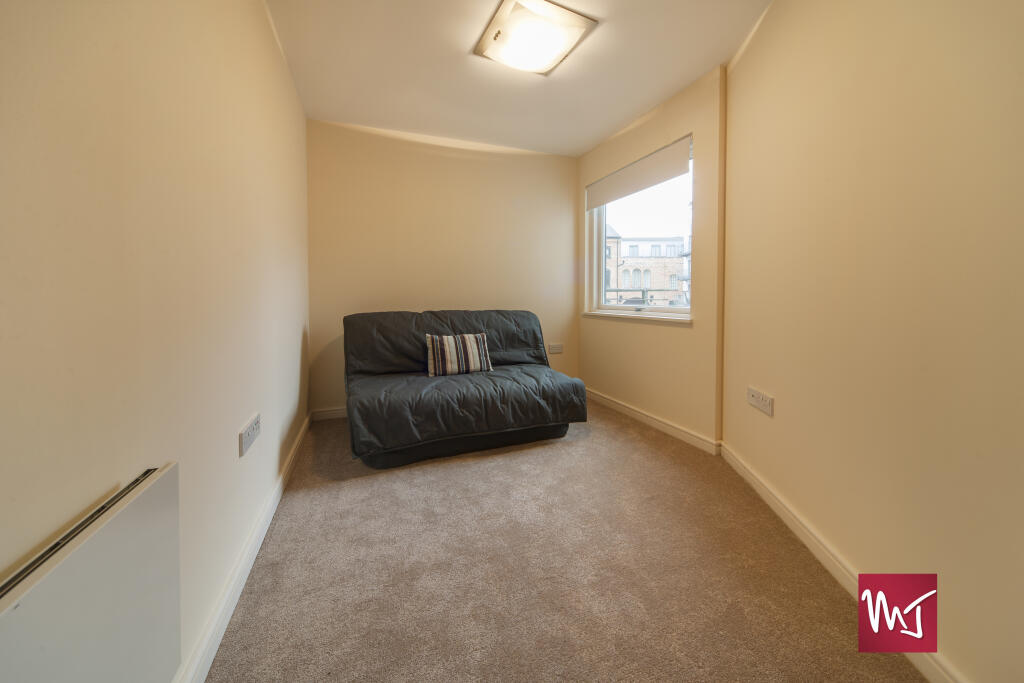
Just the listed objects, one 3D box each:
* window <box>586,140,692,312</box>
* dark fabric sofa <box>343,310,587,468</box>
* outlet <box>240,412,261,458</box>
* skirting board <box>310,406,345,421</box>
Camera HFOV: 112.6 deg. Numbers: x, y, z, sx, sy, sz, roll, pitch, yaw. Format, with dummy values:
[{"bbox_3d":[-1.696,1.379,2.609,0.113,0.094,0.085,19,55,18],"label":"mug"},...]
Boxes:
[{"bbox_3d":[0.976,-0.822,2.799,0.110,1.205,1.127,-2,6,-23],"label":"window"},{"bbox_3d":[-0.328,0.220,2.550,1.520,0.870,0.930,-2,6,-19],"label":"dark fabric sofa"},{"bbox_3d":[-0.996,0.354,1.298,0.014,0.087,0.180,-2,6,-23],"label":"outlet"},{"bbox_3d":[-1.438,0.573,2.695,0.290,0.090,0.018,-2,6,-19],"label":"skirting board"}]

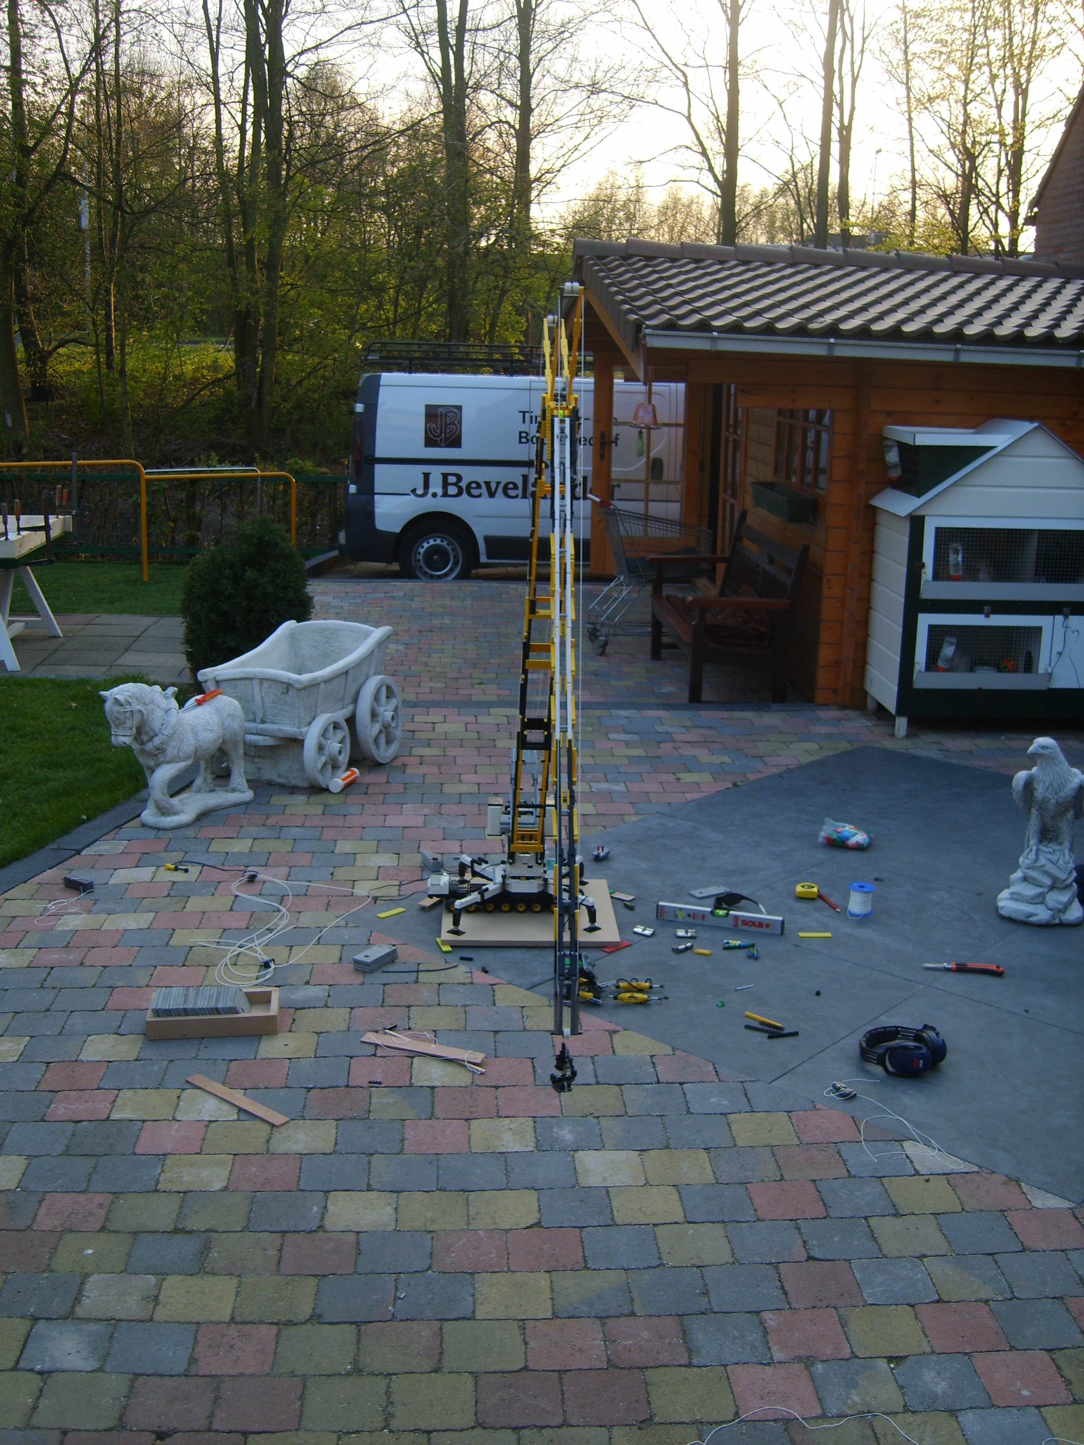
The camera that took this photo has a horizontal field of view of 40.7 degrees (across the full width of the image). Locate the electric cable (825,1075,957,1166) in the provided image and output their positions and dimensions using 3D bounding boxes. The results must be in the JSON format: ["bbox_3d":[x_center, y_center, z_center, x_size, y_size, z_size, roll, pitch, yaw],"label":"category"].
[{"bbox_3d":[0.794,0.926,3.401,0.178,0.022,0.422,-3,15,-14],"label":"electric cable"}]

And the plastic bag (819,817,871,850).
[{"bbox_3d":[1.127,0.414,5.426,0.190,0.080,0.130,5,14,15],"label":"plastic bag"}]

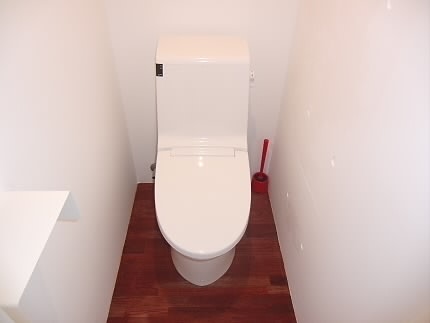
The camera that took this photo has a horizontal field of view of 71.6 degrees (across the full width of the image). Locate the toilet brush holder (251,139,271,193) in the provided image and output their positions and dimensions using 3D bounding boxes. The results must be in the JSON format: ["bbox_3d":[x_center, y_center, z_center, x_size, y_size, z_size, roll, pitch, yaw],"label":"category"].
[{"bbox_3d":[0.279,0.021,1.747,0.095,0.375,0.097,0,40,-3],"label":"toilet brush holder"}]

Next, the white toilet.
[{"bbox_3d":[-0.050,0.055,1.288,0.398,0.895,0.790,0,40,-3],"label":"white toilet"}]

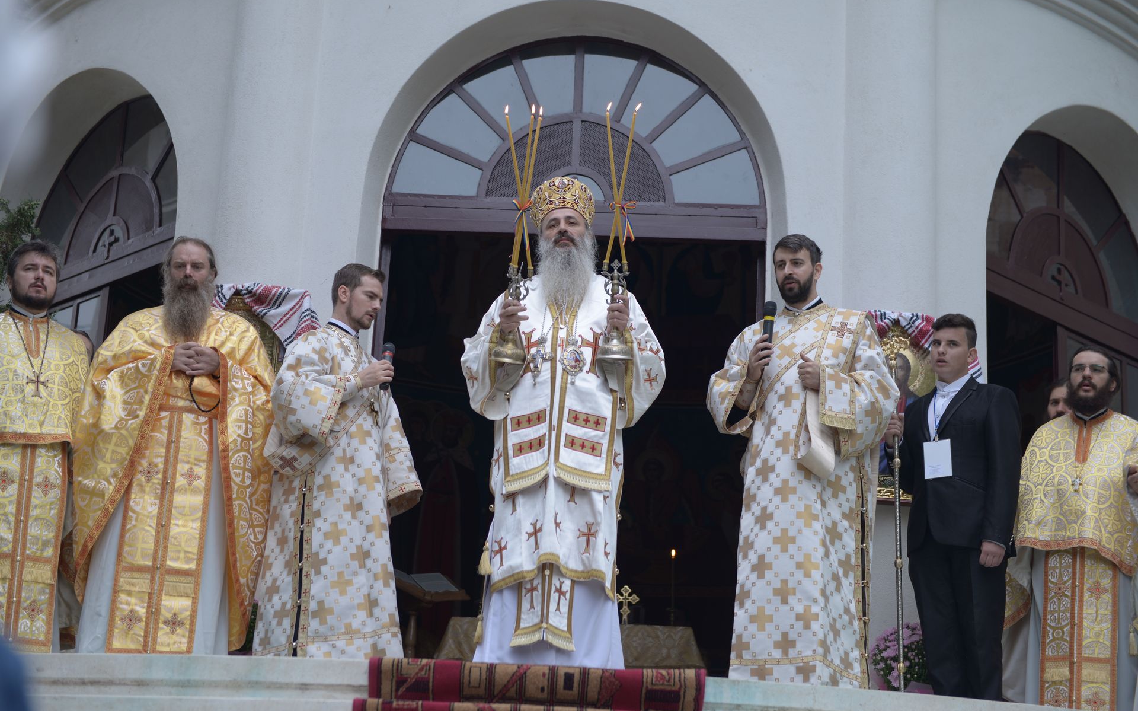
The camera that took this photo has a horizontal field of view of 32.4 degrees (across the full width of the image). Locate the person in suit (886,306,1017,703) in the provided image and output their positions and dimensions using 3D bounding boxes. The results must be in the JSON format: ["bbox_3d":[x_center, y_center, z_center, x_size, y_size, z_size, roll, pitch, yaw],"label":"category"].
[{"bbox_3d":[1.601,0.619,8.146,0.560,1.655,0.420,-9,-20,37],"label":"person in suit"}]

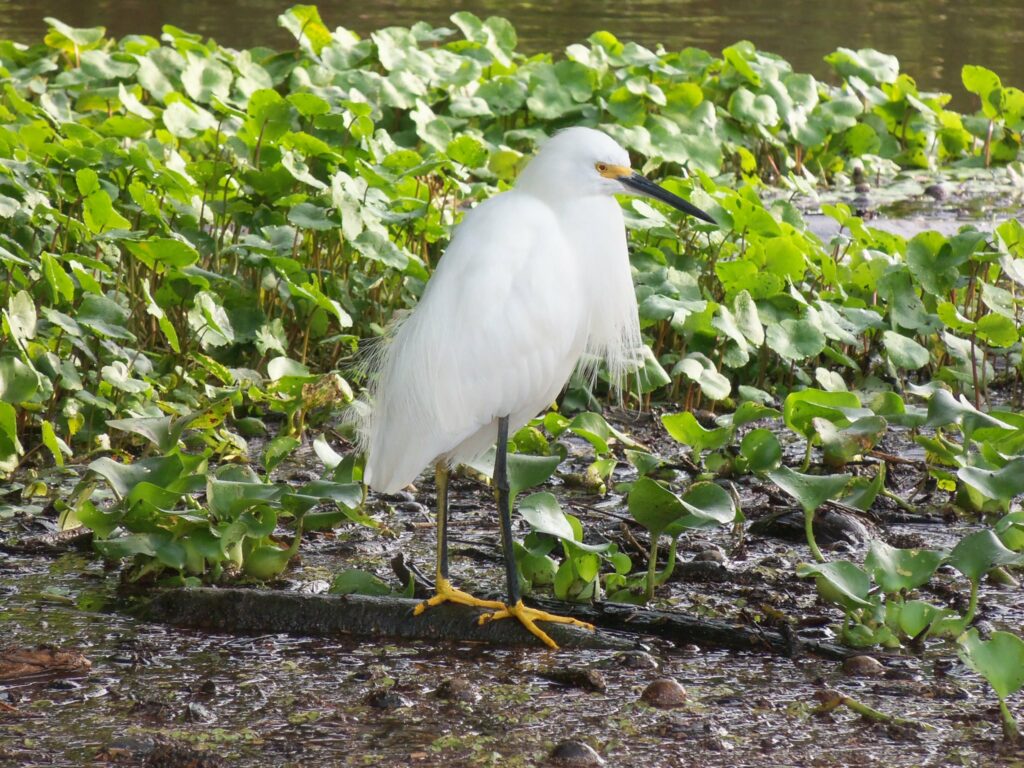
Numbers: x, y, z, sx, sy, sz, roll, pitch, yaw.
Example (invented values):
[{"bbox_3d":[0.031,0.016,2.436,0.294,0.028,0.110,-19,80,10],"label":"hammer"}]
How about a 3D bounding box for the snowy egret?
[{"bbox_3d":[0.020,0.002,5.700,0.305,0.440,0.140,2,13,8],"label":"snowy egret"}]

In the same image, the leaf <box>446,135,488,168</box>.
[{"bbox_3d":[-0.045,-0.237,6.770,0.041,0.032,0.030,0,12,0],"label":"leaf"}]

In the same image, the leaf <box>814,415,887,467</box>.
[{"bbox_3d":[0.299,0.050,5.850,0.062,0.040,0.040,0,12,0],"label":"leaf"}]

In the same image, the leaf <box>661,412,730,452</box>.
[{"bbox_3d":[0.173,0.046,6.267,0.063,0.032,0.034,0,13,0],"label":"leaf"}]

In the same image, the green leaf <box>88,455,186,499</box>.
[{"bbox_3d":[-0.317,0.078,5.600,0.081,0.033,0.045,0,12,0],"label":"green leaf"}]

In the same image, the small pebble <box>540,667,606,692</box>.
[{"bbox_3d":[0.051,0.248,5.540,0.053,0.019,0.034,0,13,0],"label":"small pebble"}]

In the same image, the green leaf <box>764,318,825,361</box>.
[{"bbox_3d":[0.280,-0.044,6.555,0.059,0.036,0.036,0,13,0],"label":"green leaf"}]

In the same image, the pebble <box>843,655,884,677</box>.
[{"bbox_3d":[0.296,0.238,5.586,0.035,0.018,0.030,0,13,0],"label":"pebble"}]

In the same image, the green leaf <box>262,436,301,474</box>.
[{"bbox_3d":[-0.216,0.067,6.215,0.035,0.032,0.024,0,13,0],"label":"green leaf"}]

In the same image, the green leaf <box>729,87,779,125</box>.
[{"bbox_3d":[0.262,-0.303,7.200,0.052,0.036,0.037,0,12,0],"label":"green leaf"}]

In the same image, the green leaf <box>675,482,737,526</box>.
[{"bbox_3d":[0.170,0.106,5.825,0.053,0.032,0.033,0,13,0],"label":"green leaf"}]

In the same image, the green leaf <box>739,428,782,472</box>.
[{"bbox_3d":[0.233,0.062,6.222,0.039,0.038,0.022,0,13,0],"label":"green leaf"}]

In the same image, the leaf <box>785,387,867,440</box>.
[{"bbox_3d":[0.277,0.026,5.880,0.073,0.039,0.042,0,12,0],"label":"leaf"}]

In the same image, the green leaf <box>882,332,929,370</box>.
[{"bbox_3d":[0.388,-0.033,6.513,0.045,0.033,0.032,0,13,0],"label":"green leaf"}]

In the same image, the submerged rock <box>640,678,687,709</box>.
[{"bbox_3d":[0.126,0.257,5.492,0.038,0.024,0.034,0,13,0],"label":"submerged rock"}]

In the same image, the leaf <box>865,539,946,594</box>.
[{"bbox_3d":[0.316,0.146,5.320,0.064,0.041,0.037,0,12,0],"label":"leaf"}]

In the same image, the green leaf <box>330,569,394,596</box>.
[{"bbox_3d":[-0.122,0.165,5.430,0.051,0.025,0.032,0,12,0],"label":"green leaf"}]

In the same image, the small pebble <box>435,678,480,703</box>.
[{"bbox_3d":[-0.046,0.255,5.508,0.036,0.020,0.030,0,13,0],"label":"small pebble"}]

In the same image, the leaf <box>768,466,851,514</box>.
[{"bbox_3d":[0.249,0.089,5.550,0.067,0.035,0.045,0,12,0],"label":"leaf"}]

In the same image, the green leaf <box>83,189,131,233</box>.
[{"bbox_3d":[-0.398,-0.170,6.500,0.045,0.040,0.028,0,12,0],"label":"green leaf"}]

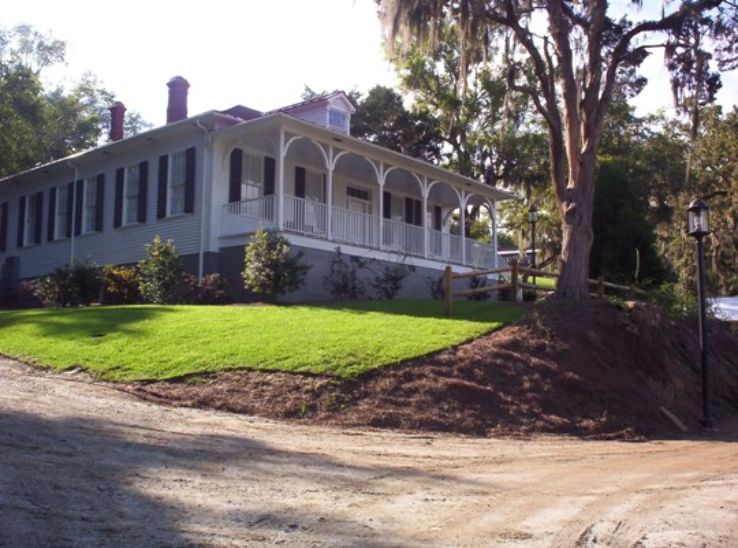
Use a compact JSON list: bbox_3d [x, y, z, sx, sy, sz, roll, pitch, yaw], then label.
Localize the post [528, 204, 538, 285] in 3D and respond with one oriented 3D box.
[{"bbox_3d":[5.743,-0.882,26.689,0.290,3.138,0.290,0,-7,0],"label":"post"}]

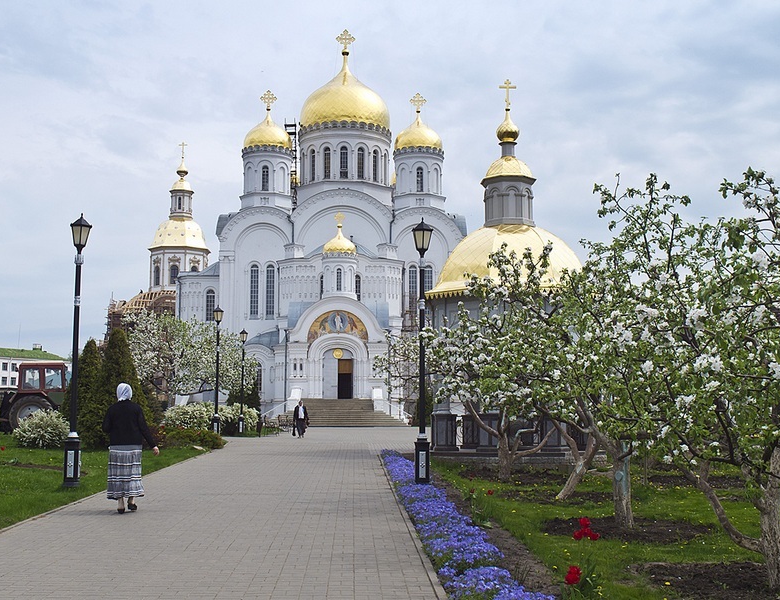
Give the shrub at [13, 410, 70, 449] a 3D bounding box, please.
[{"bbox_3d":[-10.105,3.752,30.200,1.650,1.100,1.550,1,-5,-2],"label":"shrub"}]

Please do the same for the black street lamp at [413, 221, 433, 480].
[{"bbox_3d":[0.549,0.863,17.186,0.340,4.400,0.340,1,-5,-2],"label":"black street lamp"}]

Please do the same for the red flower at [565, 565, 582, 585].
[{"bbox_3d":[1.226,1.834,6.950,0.115,0.125,0.110,1,-5,-2],"label":"red flower"}]

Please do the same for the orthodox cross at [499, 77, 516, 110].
[{"bbox_3d":[3.194,-5.599,28.200,0.460,0.810,0.060,1,-5,-2],"label":"orthodox cross"}]

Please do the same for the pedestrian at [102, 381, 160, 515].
[{"bbox_3d":[-3.264,1.863,13.128,0.660,1.614,0.450,1,-6,-5],"label":"pedestrian"}]

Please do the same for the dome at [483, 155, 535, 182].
[{"bbox_3d":[3.410,-3.788,29.900,1.550,0.704,1.550,1,-6,-9],"label":"dome"}]

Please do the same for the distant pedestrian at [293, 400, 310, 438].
[{"bbox_3d":[-3.588,4.856,42.273,0.660,1.511,0.450,1,-6,-3],"label":"distant pedestrian"}]

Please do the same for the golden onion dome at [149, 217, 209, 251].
[{"bbox_3d":[-24.576,-7.684,122.000,7.100,3.756,7.100,-2,-6,19],"label":"golden onion dome"}]

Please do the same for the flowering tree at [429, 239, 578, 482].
[{"bbox_3d":[2.004,1.111,18.200,2.800,4.050,2.700,1,-5,-2],"label":"flowering tree"}]

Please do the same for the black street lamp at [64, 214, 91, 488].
[{"bbox_3d":[-5.047,0.795,16.914,0.360,4.437,0.360,0,-6,6],"label":"black street lamp"}]

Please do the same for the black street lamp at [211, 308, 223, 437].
[{"bbox_3d":[-5.628,2.362,33.612,0.360,4.386,0.360,1,-6,-6],"label":"black street lamp"}]

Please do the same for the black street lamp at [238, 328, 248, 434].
[{"bbox_3d":[-6.031,3.403,42.900,0.340,4.400,0.340,1,-5,-2],"label":"black street lamp"}]

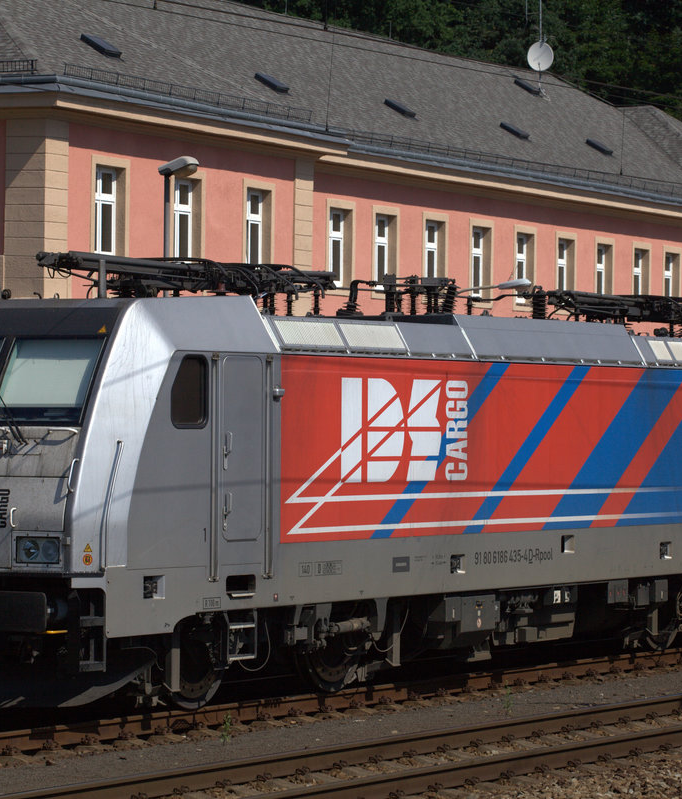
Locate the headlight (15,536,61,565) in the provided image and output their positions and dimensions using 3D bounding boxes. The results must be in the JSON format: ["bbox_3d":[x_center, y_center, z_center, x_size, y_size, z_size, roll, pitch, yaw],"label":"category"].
[{"bbox_3d":[-2.576,1.299,28.949,0.460,0.235,0.120,0,-3,30],"label":"headlight"}]

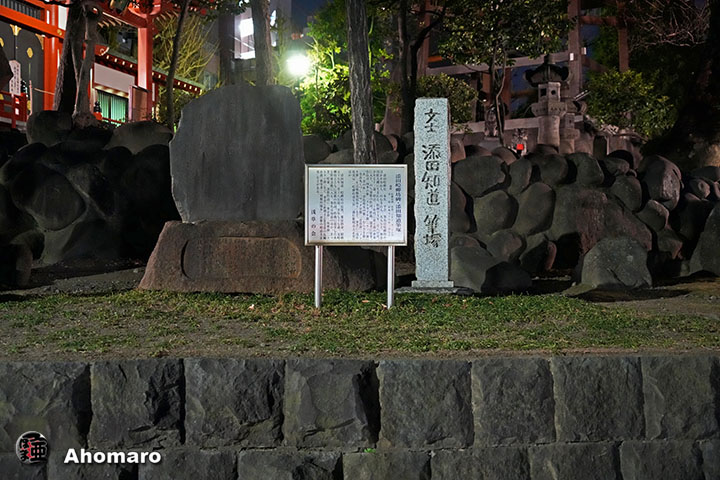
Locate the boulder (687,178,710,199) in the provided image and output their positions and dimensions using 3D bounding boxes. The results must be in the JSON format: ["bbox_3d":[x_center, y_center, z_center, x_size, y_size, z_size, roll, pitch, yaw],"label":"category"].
[{"bbox_3d":[4.347,-0.661,11.300,0.308,0.257,0.280,0,0,0],"label":"boulder"}]

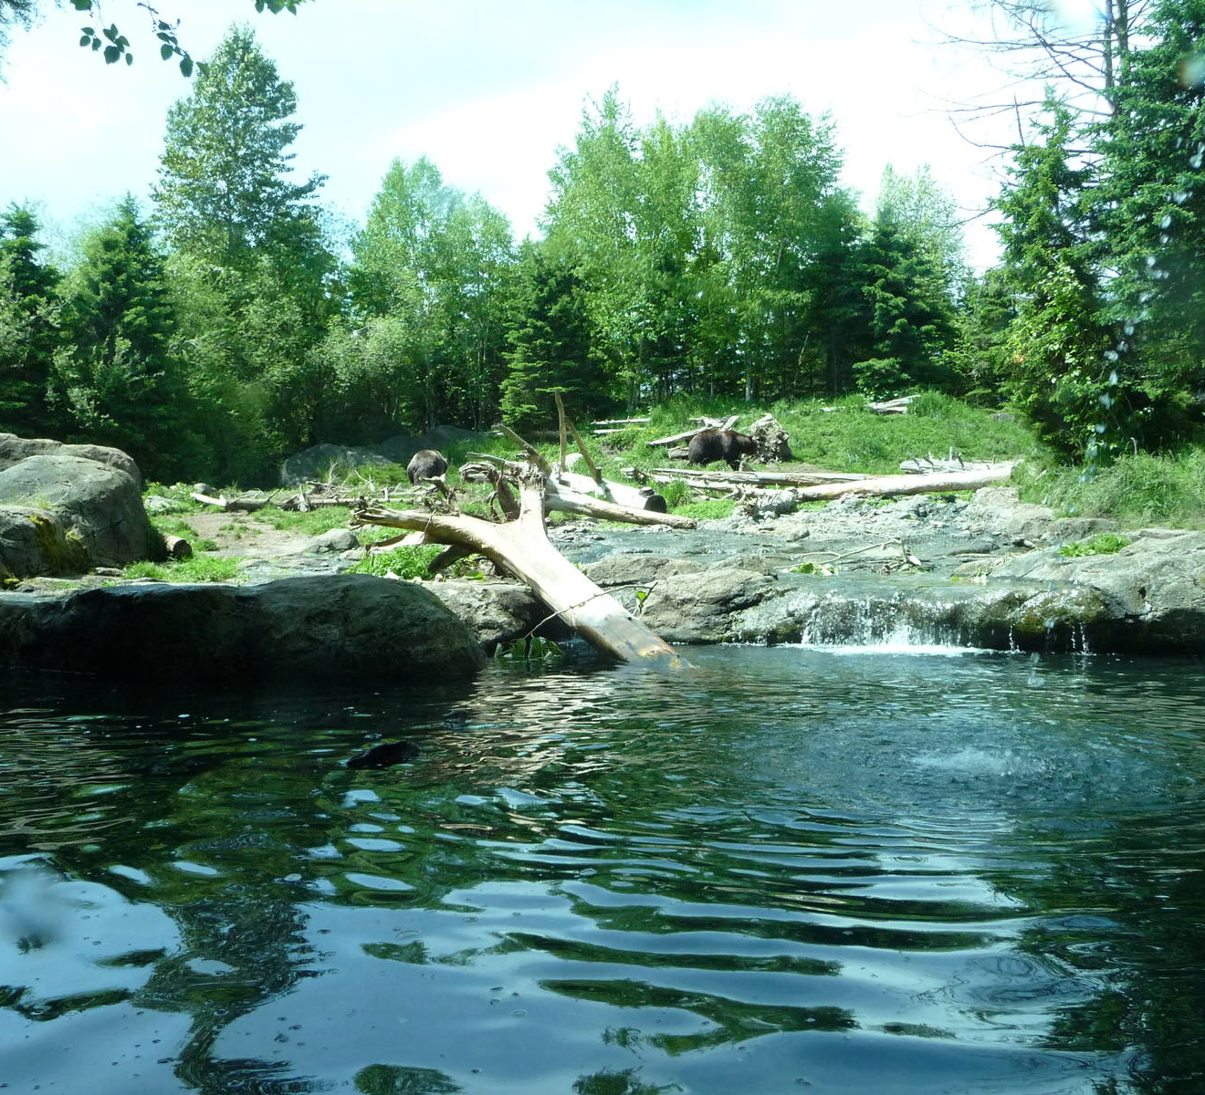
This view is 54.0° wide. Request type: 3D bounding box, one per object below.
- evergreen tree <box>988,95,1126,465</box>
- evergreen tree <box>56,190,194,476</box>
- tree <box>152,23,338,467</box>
[{"bbox_3d":[10.996,-6.455,28.500,3.300,8.800,3.300,0,1,0],"label":"evergreen tree"},{"bbox_3d":[-12.934,-5.656,32.000,3.700,7.700,3.700,0,1,0],"label":"evergreen tree"},{"bbox_3d":[-11.203,-9.416,37.000,5.800,14.000,5.800,0,1,0],"label":"tree"}]

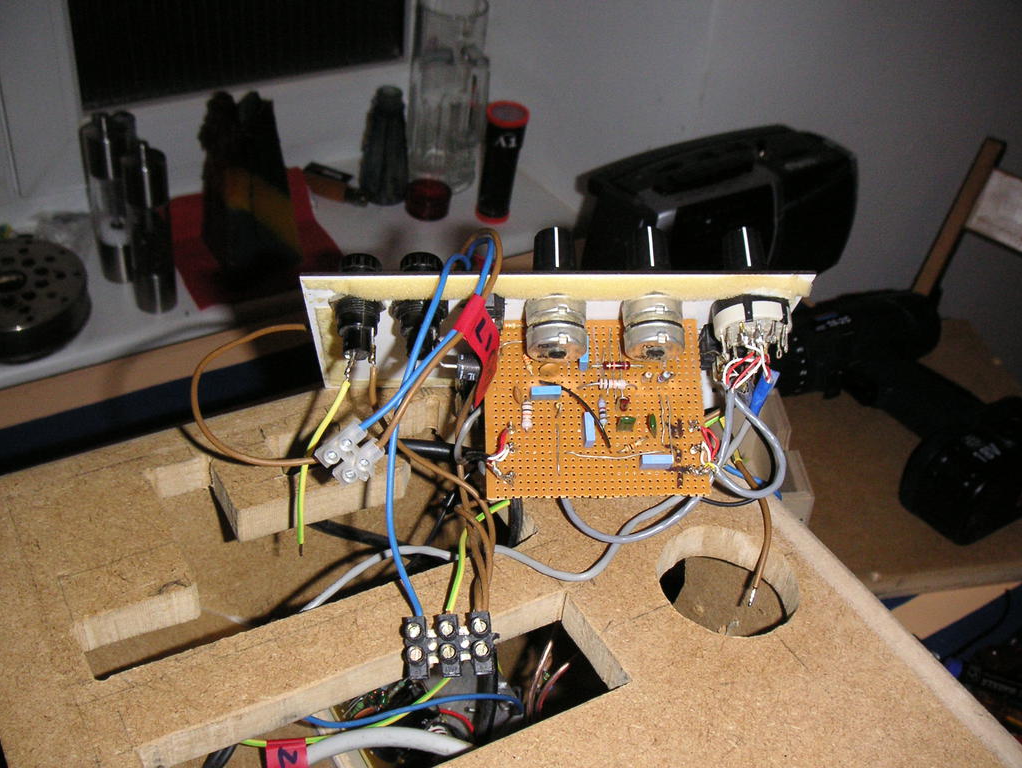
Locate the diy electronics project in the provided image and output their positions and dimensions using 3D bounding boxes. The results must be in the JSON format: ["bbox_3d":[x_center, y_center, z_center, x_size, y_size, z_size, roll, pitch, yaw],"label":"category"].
[{"bbox_3d":[-0.002,0.021,0.370,0.195,0.120,0.148,4,39,-6],"label":"diy electronics project"}]

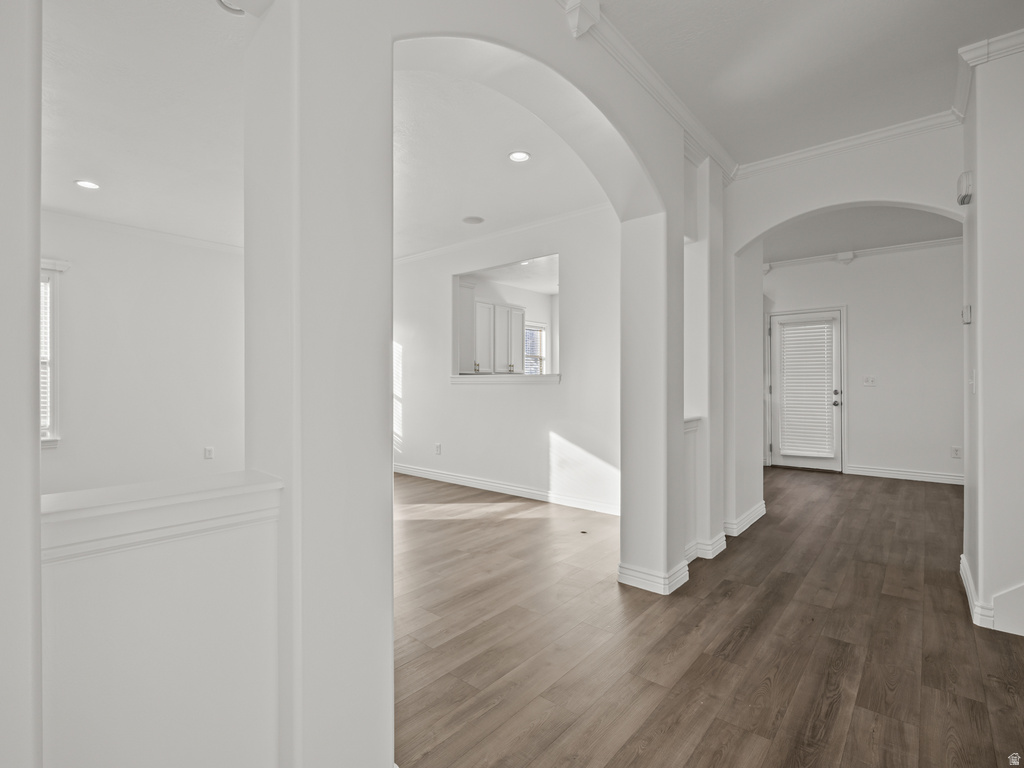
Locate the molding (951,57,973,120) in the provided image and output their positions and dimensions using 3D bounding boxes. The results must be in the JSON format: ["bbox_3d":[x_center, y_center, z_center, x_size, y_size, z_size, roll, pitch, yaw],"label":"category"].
[{"bbox_3d":[2.350,-1.538,2.471,0.058,0.082,0.695,0,0,41],"label":"molding"}]

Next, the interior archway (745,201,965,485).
[{"bbox_3d":[2.171,-0.010,3.173,1.240,2.277,0.130,0,0,41],"label":"interior archway"}]

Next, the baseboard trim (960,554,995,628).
[{"bbox_3d":[2.440,1.068,2.493,0.076,0.118,0.786,0,0,41],"label":"baseboard trim"}]

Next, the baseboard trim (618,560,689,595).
[{"bbox_3d":[0.812,1.071,2.712,0.290,0.118,0.305,0,0,41],"label":"baseboard trim"}]

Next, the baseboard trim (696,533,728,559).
[{"bbox_3d":[1.350,1.071,3.182,0.091,0.118,0.290,0,0,41],"label":"baseboard trim"}]

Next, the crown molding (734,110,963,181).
[{"bbox_3d":[2.107,-1.538,3.102,1.232,0.082,0.058,0,0,41],"label":"crown molding"}]

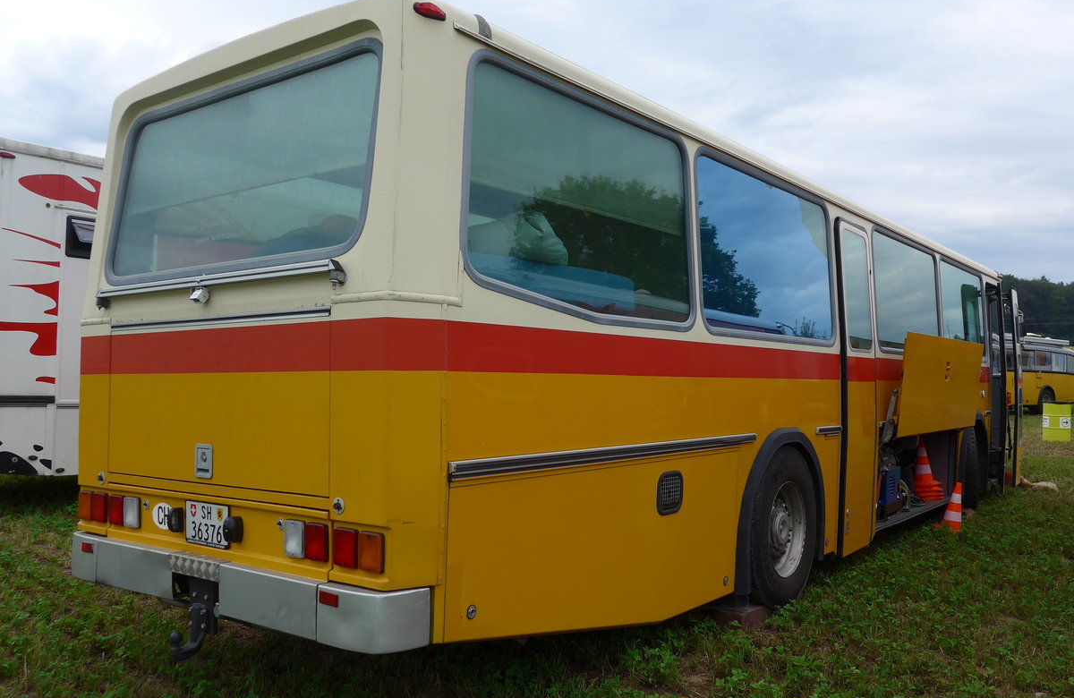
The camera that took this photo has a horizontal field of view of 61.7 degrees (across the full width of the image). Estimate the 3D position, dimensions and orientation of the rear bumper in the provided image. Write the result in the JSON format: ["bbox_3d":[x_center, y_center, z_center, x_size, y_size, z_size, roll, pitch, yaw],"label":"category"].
[{"bbox_3d":[-1.321,0.965,3.748,2.210,0.204,0.220,-2,-3,38],"label":"rear bumper"}]

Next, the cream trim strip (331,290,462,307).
[{"bbox_3d":[-0.521,-0.178,3.281,0.360,0.038,0.330,-2,-3,38],"label":"cream trim strip"}]

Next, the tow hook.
[{"bbox_3d":[-1.415,1.103,3.661,0.180,0.305,0.190,-2,-3,38],"label":"tow hook"}]

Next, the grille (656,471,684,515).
[{"bbox_3d":[0.662,0.718,4.479,0.020,0.215,0.265,-2,-3,38],"label":"grille"}]

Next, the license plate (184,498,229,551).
[{"bbox_3d":[-1.352,0.719,3.686,0.312,0.172,0.020,-2,-3,38],"label":"license plate"}]

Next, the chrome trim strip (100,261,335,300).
[{"bbox_3d":[-1.387,-0.273,3.742,1.690,0.041,0.060,-2,-3,38],"label":"chrome trim strip"}]

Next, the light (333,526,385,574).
[{"bbox_3d":[-0.609,0.694,3.115,0.243,0.132,0.028,-2,-3,38],"label":"light"}]

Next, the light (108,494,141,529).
[{"bbox_3d":[-1.865,0.737,4.090,0.259,0.132,0.028,-2,-3,38],"label":"light"}]

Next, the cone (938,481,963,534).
[{"bbox_3d":[4.074,1.542,8.780,0.272,0.480,0.272,7,-3,-22],"label":"cone"}]

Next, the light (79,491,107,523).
[{"bbox_3d":[-2.098,0.745,4.272,0.239,0.132,0.028,-2,-3,38],"label":"light"}]

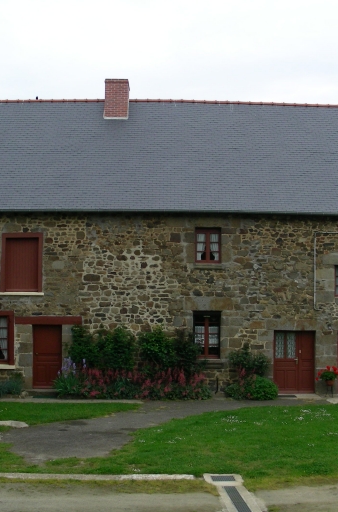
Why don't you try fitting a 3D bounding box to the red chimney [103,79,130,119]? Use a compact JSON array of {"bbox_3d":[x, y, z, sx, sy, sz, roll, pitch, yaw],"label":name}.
[{"bbox_3d":[-1.817,-5.399,26.417,0.821,1.370,1.100,1,-3,-1],"label":"red chimney"}]

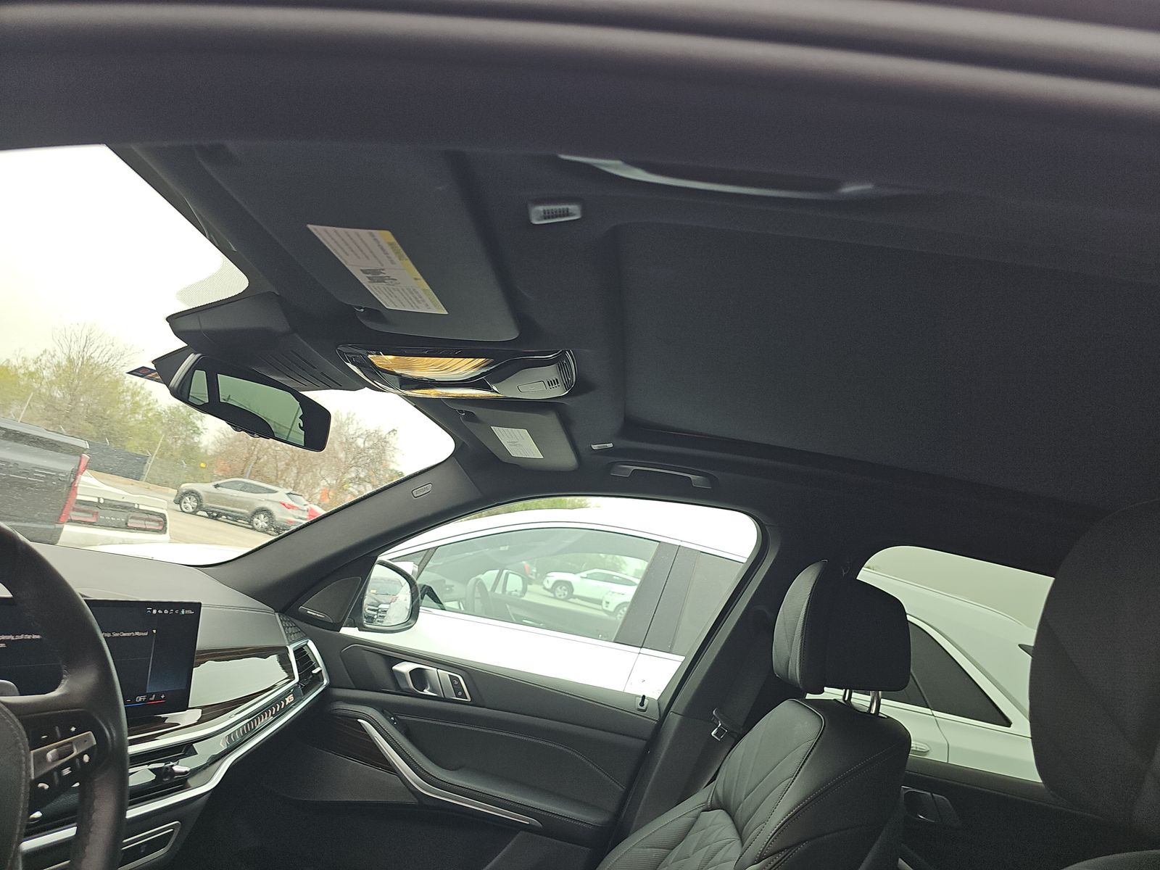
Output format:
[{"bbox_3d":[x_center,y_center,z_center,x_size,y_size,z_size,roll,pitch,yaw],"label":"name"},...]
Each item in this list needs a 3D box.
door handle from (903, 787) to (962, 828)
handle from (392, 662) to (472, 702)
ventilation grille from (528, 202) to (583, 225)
[{"bbox_3d":[0.700,0.745,1.545,0.135,0.055,0.042,12,-11,6],"label":"door handle"},{"bbox_3d":[-0.321,0.541,1.686,0.168,0.056,0.045,12,-11,6],"label":"handle"},{"bbox_3d":[-0.020,-0.182,0.632,0.042,0.008,0.026,-4,-8,3],"label":"ventilation grille"}]

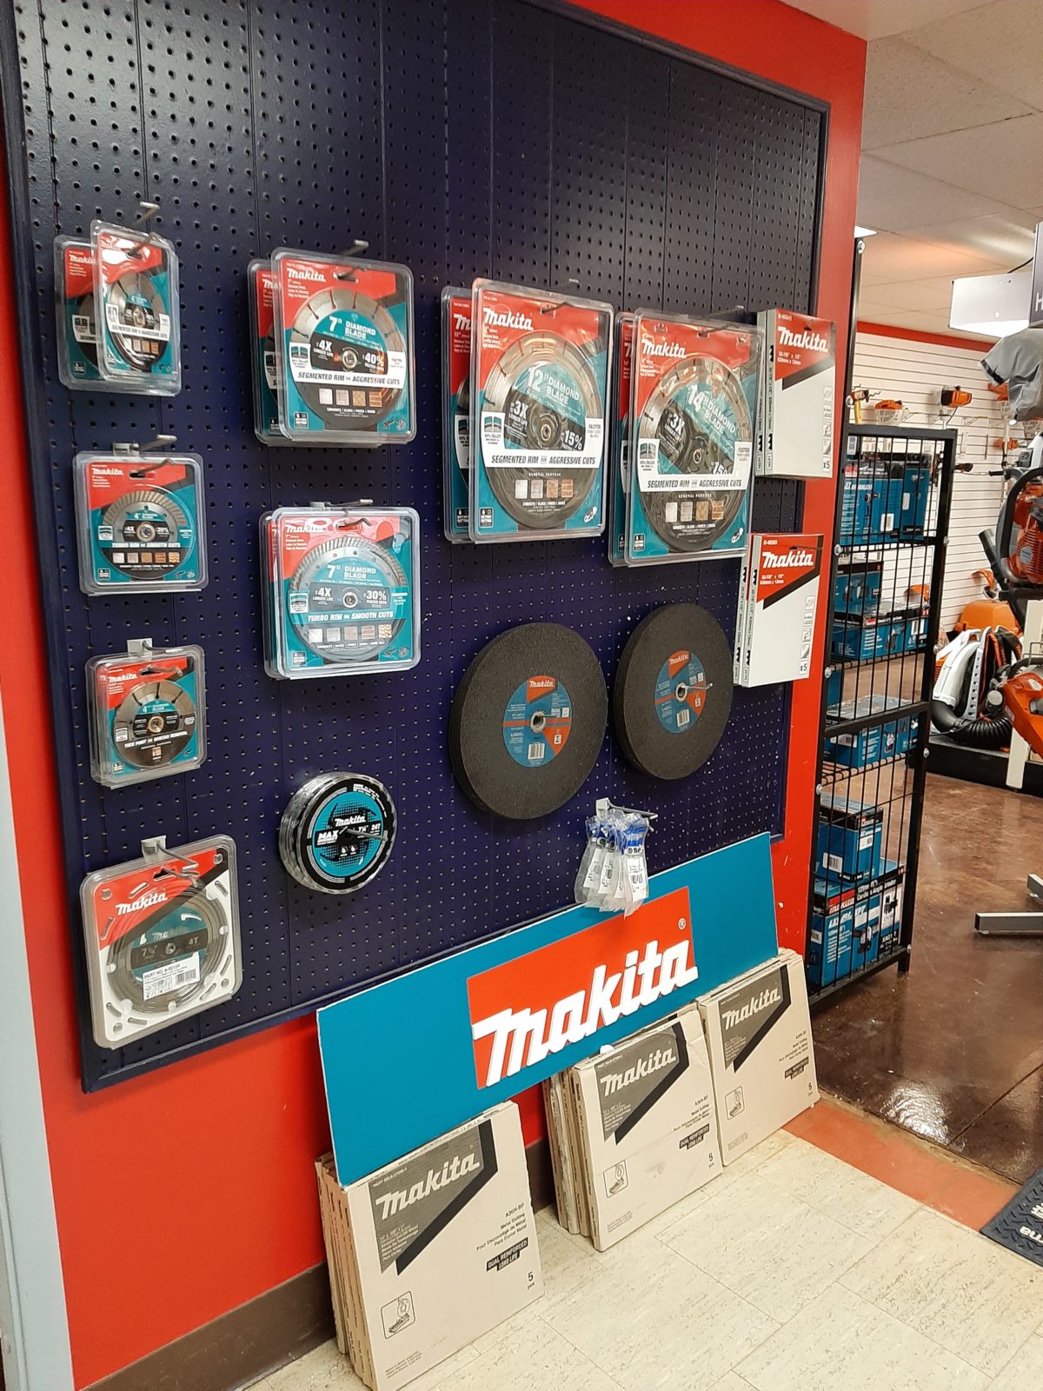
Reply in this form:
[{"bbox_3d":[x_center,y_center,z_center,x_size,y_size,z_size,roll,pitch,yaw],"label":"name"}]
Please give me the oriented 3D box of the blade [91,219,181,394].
[{"bbox_3d":[-0.446,-0.448,1.222,0.020,0.175,0.141,7,14,17],"label":"blade"}]

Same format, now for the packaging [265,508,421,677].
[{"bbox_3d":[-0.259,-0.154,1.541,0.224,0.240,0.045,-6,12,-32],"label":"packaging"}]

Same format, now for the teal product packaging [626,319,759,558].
[{"bbox_3d":[0.327,-0.466,1.946,0.369,0.431,0.021,-11,17,-43],"label":"teal product packaging"}]

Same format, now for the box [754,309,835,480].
[{"bbox_3d":[0.559,-0.605,2.129,0.205,0.315,0.047,-8,11,-40],"label":"box"}]

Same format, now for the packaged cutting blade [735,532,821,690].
[{"bbox_3d":[0.557,-0.188,2.260,0.205,0.315,0.043,-8,16,-37],"label":"packaged cutting blade"}]

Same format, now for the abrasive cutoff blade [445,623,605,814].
[{"bbox_3d":[0.019,0.044,1.862,0.353,0.353,0.029,-11,12,-41],"label":"abrasive cutoff blade"}]

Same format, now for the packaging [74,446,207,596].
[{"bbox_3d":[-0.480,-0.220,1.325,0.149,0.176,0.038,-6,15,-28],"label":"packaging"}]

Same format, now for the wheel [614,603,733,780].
[{"bbox_3d":[0.311,-0.008,2.115,0.354,0.354,0.027,-11,15,-42],"label":"wheel"}]

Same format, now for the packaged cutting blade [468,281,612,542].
[{"bbox_3d":[0.037,-0.441,1.673,0.021,0.378,0.327,12,17,41],"label":"packaged cutting blade"}]

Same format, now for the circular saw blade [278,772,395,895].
[{"bbox_3d":[-0.281,0.211,1.621,0.187,0.187,0.044,-12,15,-43],"label":"circular saw blade"}]

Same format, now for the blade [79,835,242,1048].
[{"bbox_3d":[-0.501,0.345,1.476,0.217,0.261,0.028,-13,23,-42],"label":"blade"}]

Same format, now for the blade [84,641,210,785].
[{"bbox_3d":[-0.496,0.024,1.393,0.040,0.170,0.147,11,15,40],"label":"blade"}]

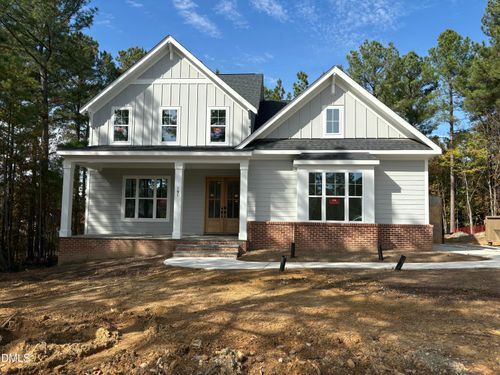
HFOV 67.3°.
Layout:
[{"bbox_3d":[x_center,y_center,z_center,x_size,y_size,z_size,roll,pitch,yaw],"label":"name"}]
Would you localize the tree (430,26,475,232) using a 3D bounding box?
[{"bbox_3d":[16.449,-4.806,30.596,3.556,16.853,3.556,1,-4,3],"label":"tree"}]

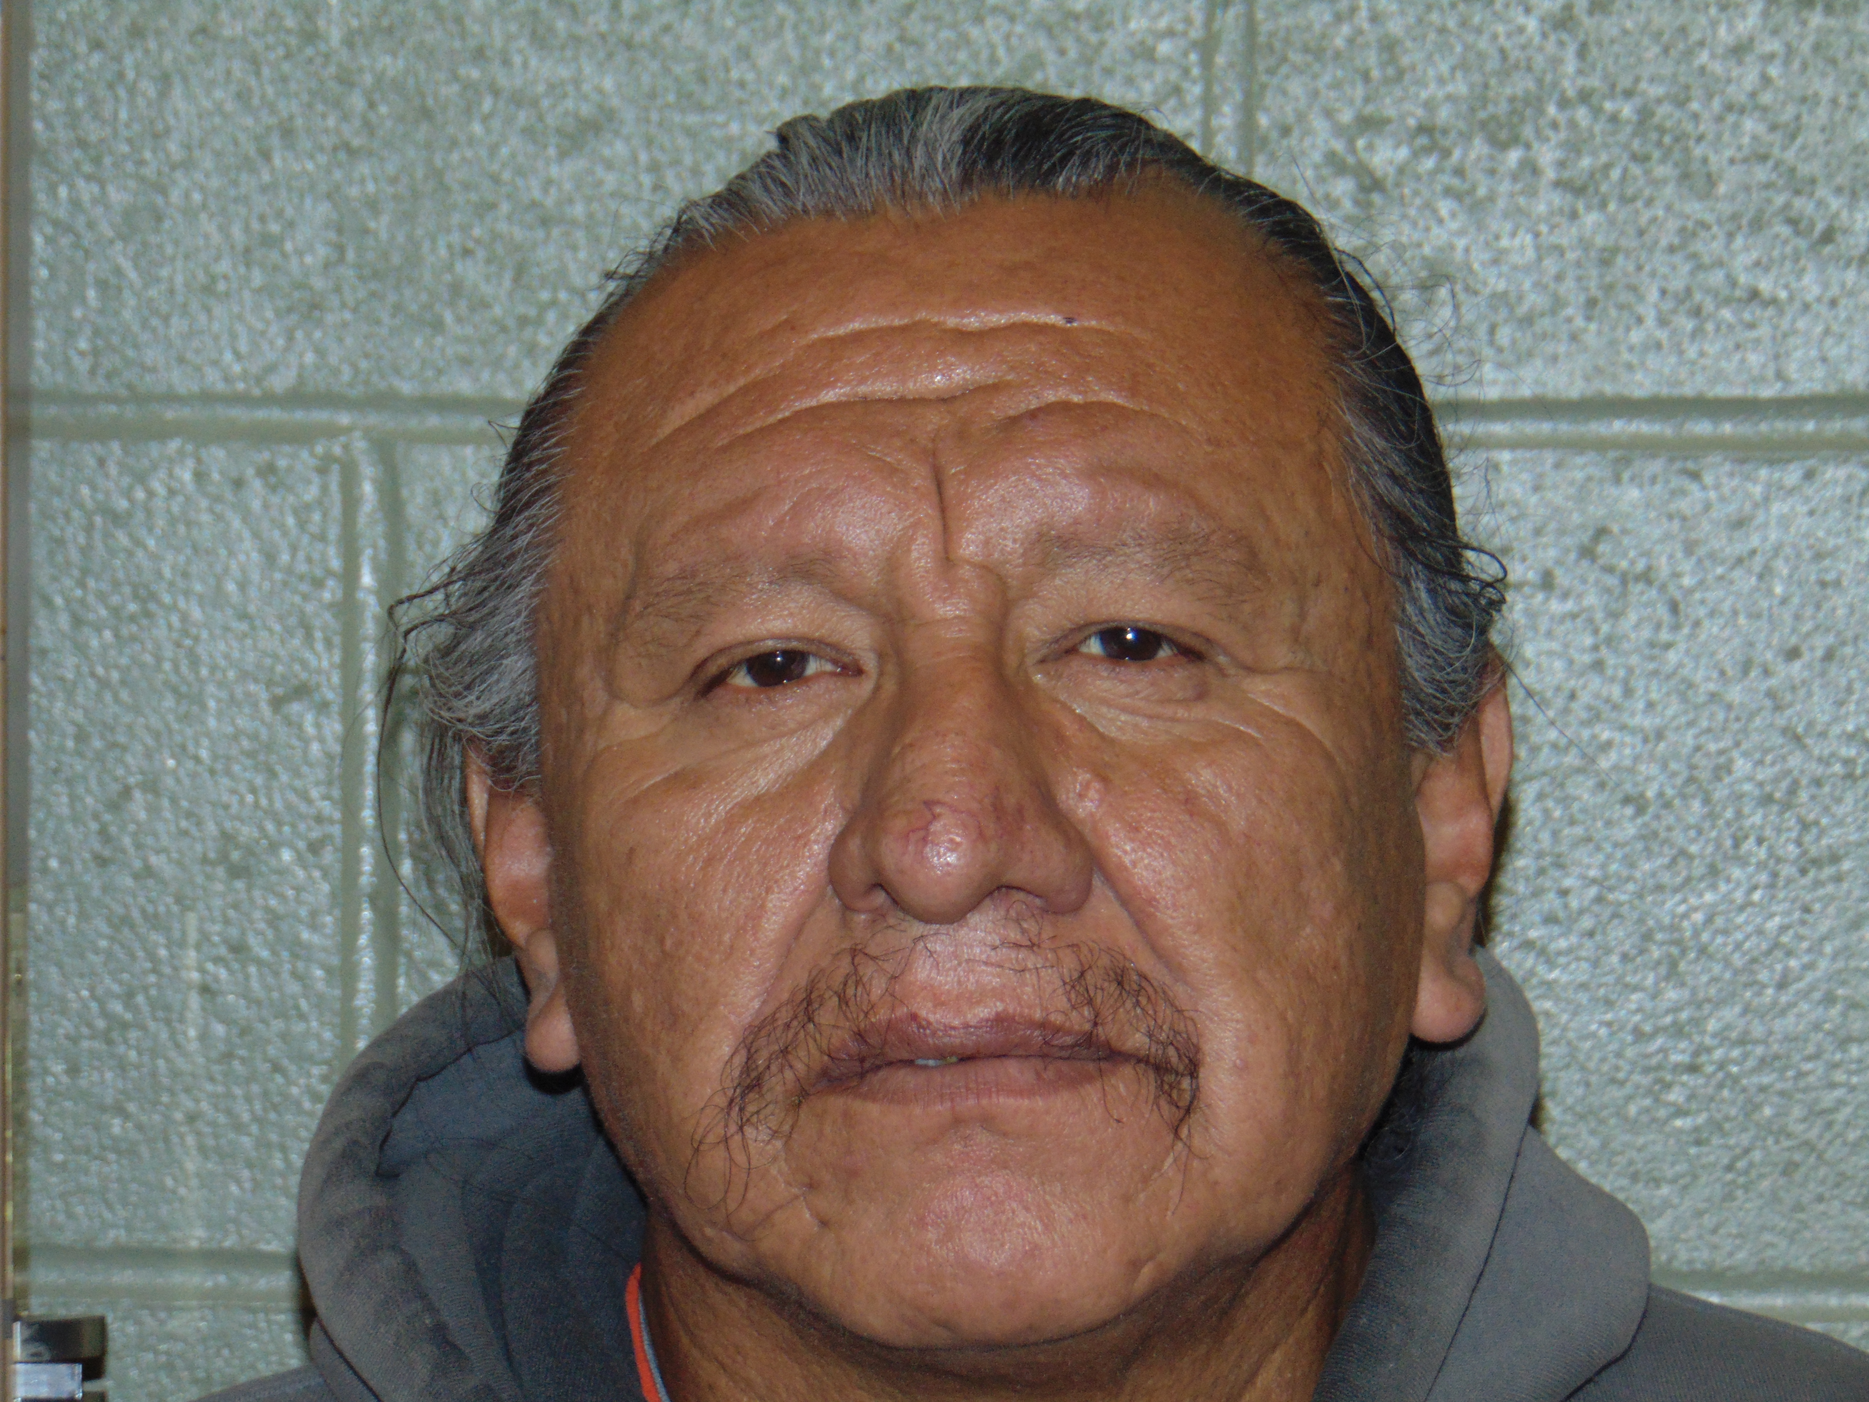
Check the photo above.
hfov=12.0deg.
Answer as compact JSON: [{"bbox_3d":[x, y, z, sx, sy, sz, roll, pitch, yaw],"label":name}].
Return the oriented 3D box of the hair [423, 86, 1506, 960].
[{"bbox_3d":[0.004,-0.024,1.735,0.210,0.195,0.195,-3,-10,3],"label":"hair"}]

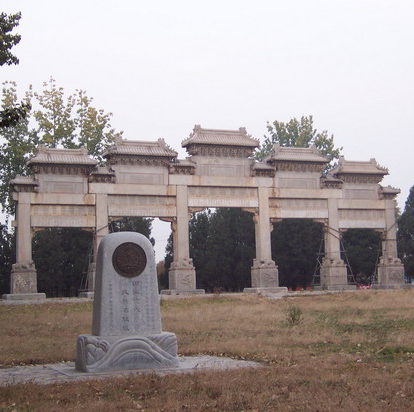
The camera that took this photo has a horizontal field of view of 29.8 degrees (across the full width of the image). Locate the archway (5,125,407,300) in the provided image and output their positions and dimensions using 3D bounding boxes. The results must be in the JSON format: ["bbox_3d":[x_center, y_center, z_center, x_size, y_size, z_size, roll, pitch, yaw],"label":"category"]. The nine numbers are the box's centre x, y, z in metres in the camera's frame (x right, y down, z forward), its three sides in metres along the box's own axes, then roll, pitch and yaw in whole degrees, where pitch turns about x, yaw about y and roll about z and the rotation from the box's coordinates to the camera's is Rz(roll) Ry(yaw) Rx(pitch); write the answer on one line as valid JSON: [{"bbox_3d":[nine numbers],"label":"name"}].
[{"bbox_3d":[1.194,0.237,57.409,31.429,12.297,2.450,1,-6,-22],"label":"archway"}]

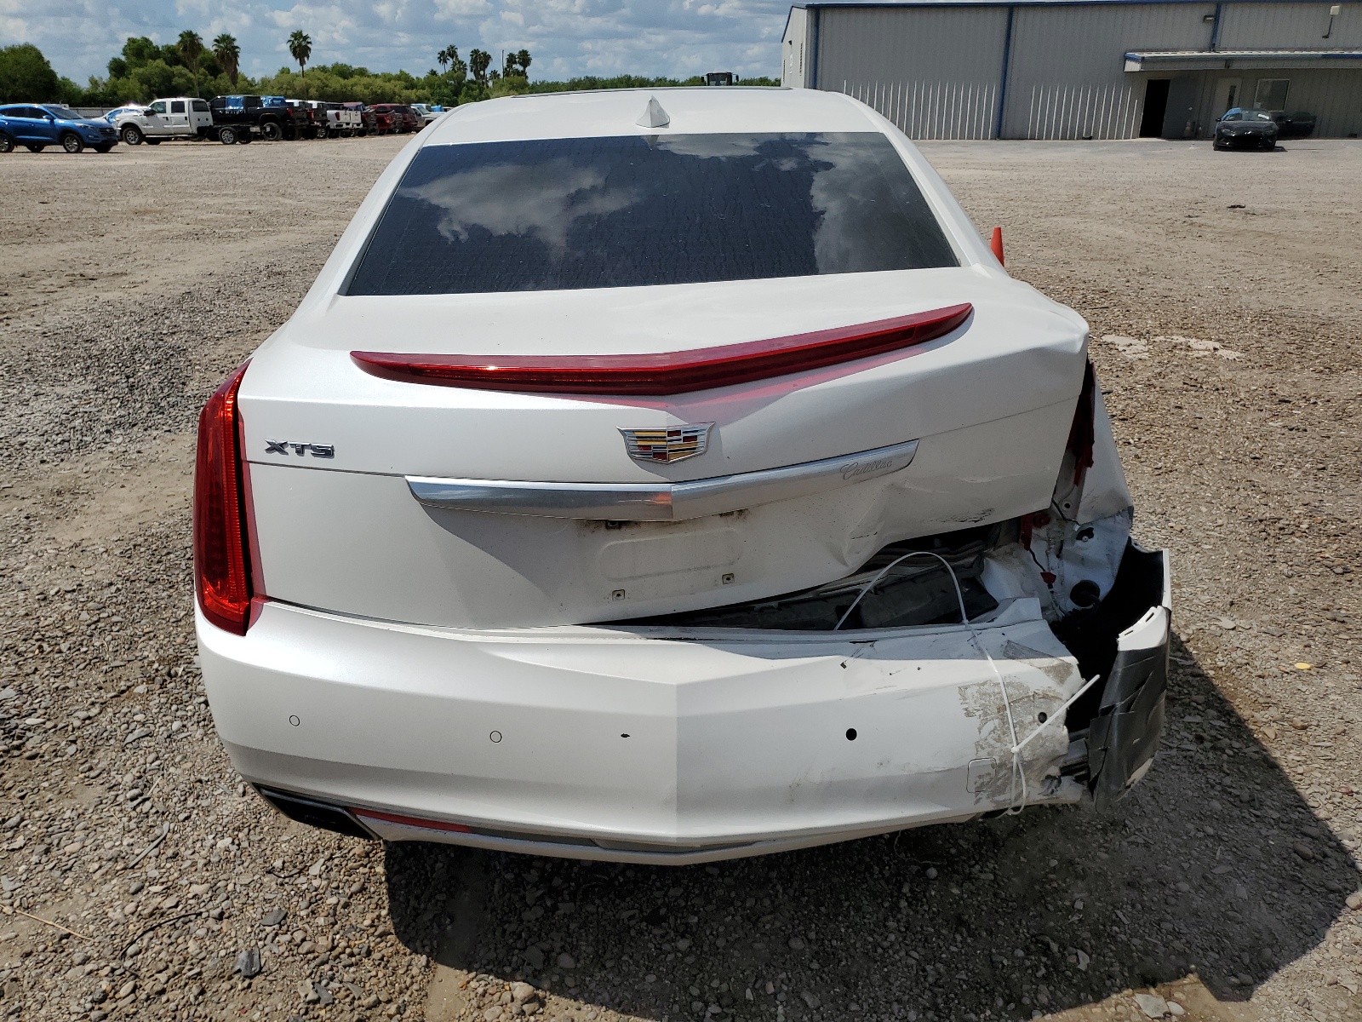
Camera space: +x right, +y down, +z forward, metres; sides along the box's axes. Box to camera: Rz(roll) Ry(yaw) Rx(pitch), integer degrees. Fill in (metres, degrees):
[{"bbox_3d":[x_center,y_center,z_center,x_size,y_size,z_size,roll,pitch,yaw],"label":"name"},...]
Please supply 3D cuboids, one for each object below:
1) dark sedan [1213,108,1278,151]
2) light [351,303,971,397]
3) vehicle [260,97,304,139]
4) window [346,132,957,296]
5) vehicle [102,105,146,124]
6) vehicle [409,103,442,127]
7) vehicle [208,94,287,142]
[{"bbox_3d":[19.202,-13.131,35.101,1.780,1.260,4.100,10,24,24],"label":"dark sedan"},{"bbox_3d":[-0.022,-0.263,1.685,1.110,0.080,0.270,-5,21,-3],"label":"light"},{"bbox_3d":[-21.484,-20.725,54.000,5.850,1.980,2.030,4,22,10],"label":"vehicle"},{"bbox_3d":[-0.063,-0.716,2.329,1.290,0.120,0.677,-3,47,-3],"label":"window"},{"bbox_3d":[-30.478,-21.215,56.079,4.650,1.680,1.880,1,21,3],"label":"vehicle"},{"bbox_3d":[-16.733,-24.977,65.000,4.900,1.700,1.880,3,22,9],"label":"vehicle"},{"bbox_3d":[-21.914,-19.829,51.700,5.950,2.020,2.030,3,22,9],"label":"vehicle"}]

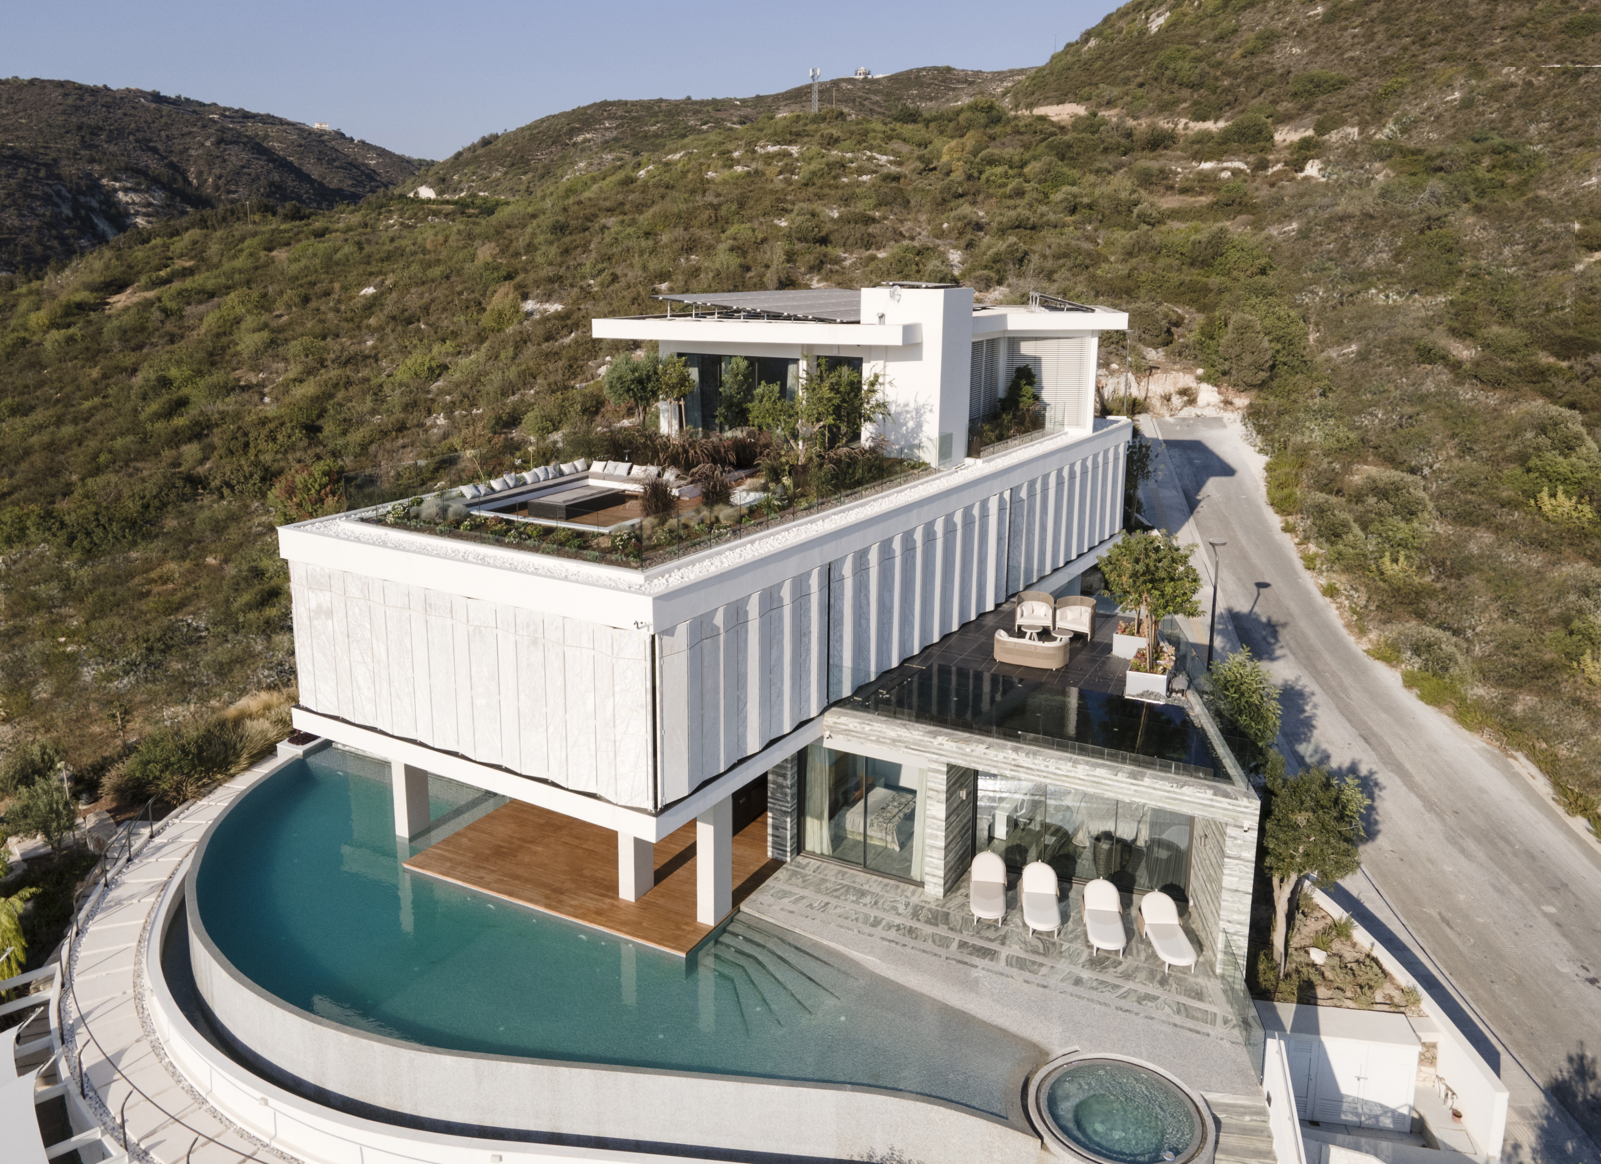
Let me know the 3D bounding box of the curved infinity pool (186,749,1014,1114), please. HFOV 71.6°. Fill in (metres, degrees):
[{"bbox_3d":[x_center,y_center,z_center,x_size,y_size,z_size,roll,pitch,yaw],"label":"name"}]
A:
[{"bbox_3d":[-6.177,7.926,23.939,23.221,1.300,8.736,10,17,31],"label":"curved infinity pool"}]

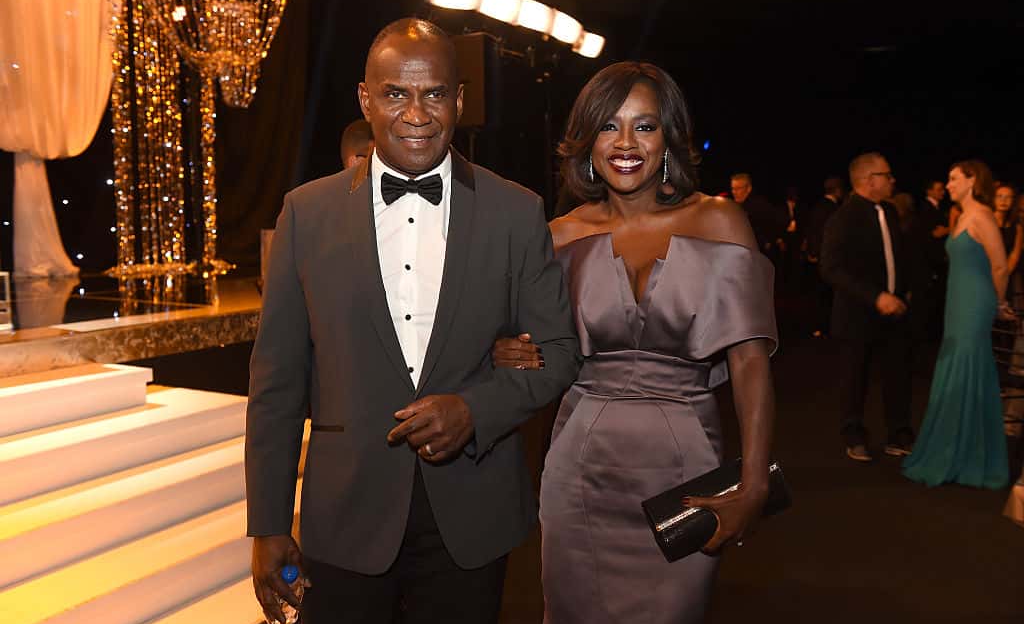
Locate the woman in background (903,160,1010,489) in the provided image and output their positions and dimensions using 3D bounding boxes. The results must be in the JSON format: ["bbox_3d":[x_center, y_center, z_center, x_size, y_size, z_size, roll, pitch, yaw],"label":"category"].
[{"bbox_3d":[2.404,0.059,5.369,0.560,1.720,0.500,1,6,7],"label":"woman in background"}]

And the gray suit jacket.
[{"bbox_3d":[-0.186,0.085,1.841,0.610,0.775,0.380,0,6,-4],"label":"gray suit jacket"}]

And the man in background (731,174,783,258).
[{"bbox_3d":[1.977,-0.291,8.319,0.540,1.750,0.360,3,7,20],"label":"man in background"}]

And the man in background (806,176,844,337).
[{"bbox_3d":[3.424,-0.575,10.802,0.380,1.770,0.540,1,6,5],"label":"man in background"}]

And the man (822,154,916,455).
[{"bbox_3d":[2.060,-0.015,5.784,0.550,1.770,0.400,-5,9,-42],"label":"man"}]

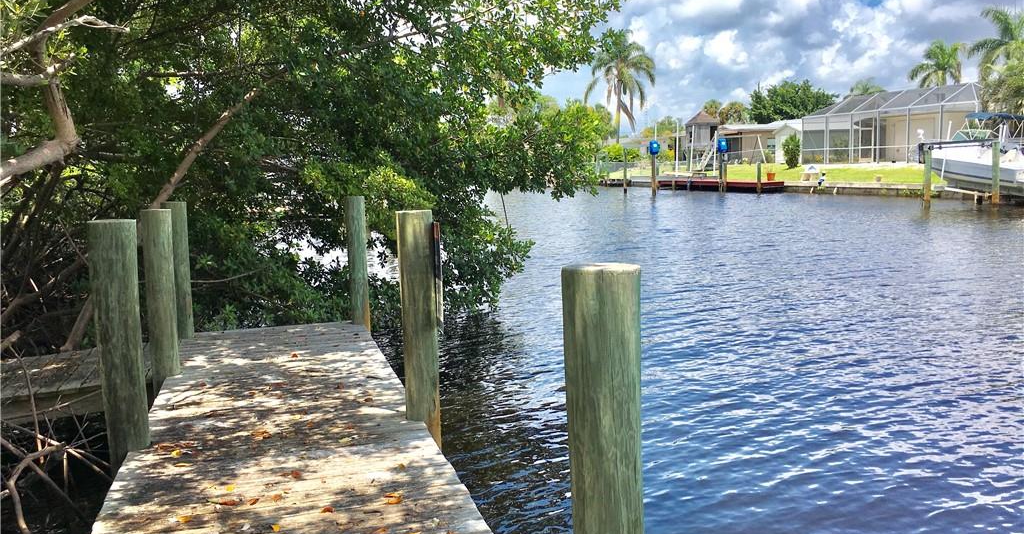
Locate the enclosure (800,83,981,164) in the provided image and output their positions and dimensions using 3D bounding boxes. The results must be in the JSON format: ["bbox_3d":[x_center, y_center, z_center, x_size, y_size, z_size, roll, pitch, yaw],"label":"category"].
[{"bbox_3d":[21.227,-7.394,45.483,4.500,3.750,12.600,-4,8,-18],"label":"enclosure"}]

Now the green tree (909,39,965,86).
[{"bbox_3d":[34.637,-13.830,70.000,4.569,9.465,4.569,2,8,26],"label":"green tree"}]

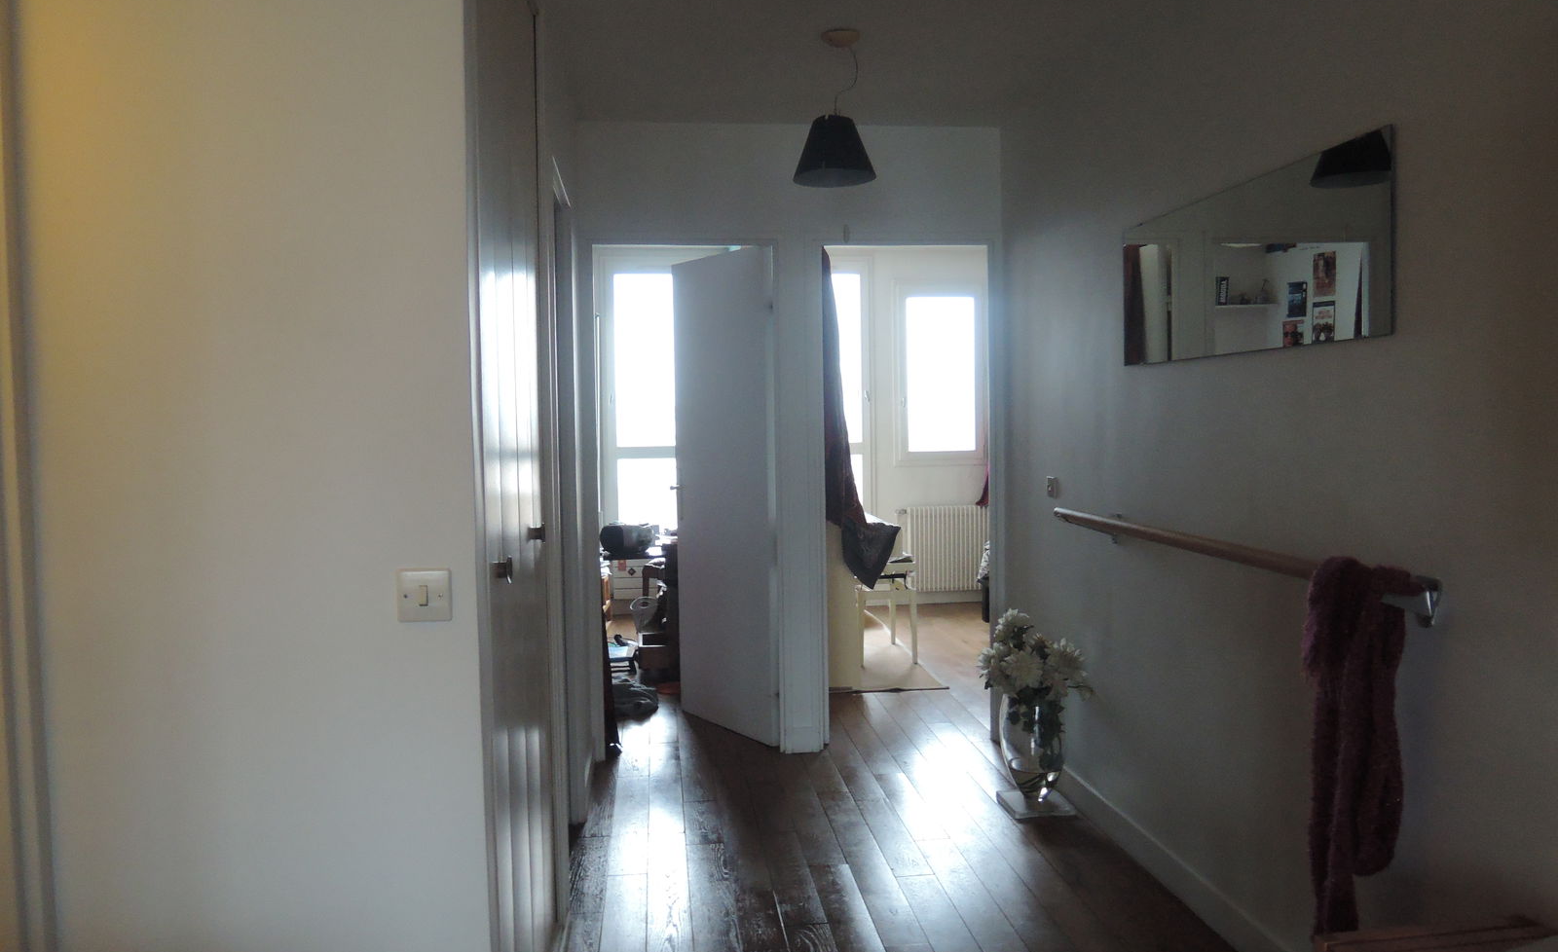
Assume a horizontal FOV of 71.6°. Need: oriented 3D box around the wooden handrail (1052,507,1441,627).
[{"bbox_3d":[1.055,0.192,2.695,0.135,0.110,1.760,-1,3,-7],"label":"wooden handrail"}]

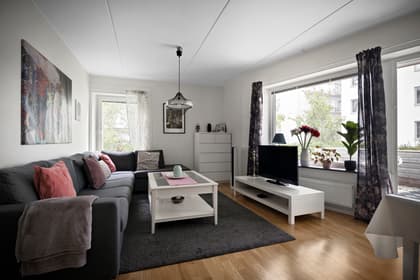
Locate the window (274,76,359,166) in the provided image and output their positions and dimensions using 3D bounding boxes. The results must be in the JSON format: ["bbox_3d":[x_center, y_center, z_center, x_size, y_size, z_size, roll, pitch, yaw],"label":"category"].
[{"bbox_3d":[1.732,-0.282,3.231,0.100,1.430,1.540,1,-2,-39],"label":"window"}]

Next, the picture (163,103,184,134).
[{"bbox_3d":[-0.912,-0.557,4.749,0.550,0.780,0.030,1,-1,-20],"label":"picture"}]

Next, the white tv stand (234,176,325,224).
[{"bbox_3d":[0.989,0.863,3.053,0.543,0.350,1.481,1,-1,-20],"label":"white tv stand"}]

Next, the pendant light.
[{"bbox_3d":[-0.468,-0.953,2.895,0.385,1.000,0.385,1,-1,-20],"label":"pendant light"}]

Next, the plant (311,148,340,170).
[{"bbox_3d":[1.830,0.272,2.926,0.330,0.330,0.370,1,-2,-39],"label":"plant"}]

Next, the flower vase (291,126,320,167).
[{"bbox_3d":[1.619,0.101,3.170,0.330,0.680,0.420,1,-2,-39],"label":"flower vase"}]

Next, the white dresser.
[{"bbox_3d":[0.063,0.455,4.885,0.820,1.240,0.480,1,-1,-20],"label":"white dresser"}]

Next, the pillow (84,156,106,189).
[{"bbox_3d":[-1.514,0.402,2.440,0.140,0.420,0.420,-20,2,-8],"label":"pillow"}]

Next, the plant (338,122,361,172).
[{"bbox_3d":[2.044,0.073,2.717,0.330,0.720,0.350,1,-2,-39],"label":"plant"}]

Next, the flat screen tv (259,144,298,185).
[{"bbox_3d":[1.058,0.387,2.993,0.200,0.590,0.910,1,-1,-20],"label":"flat screen tv"}]

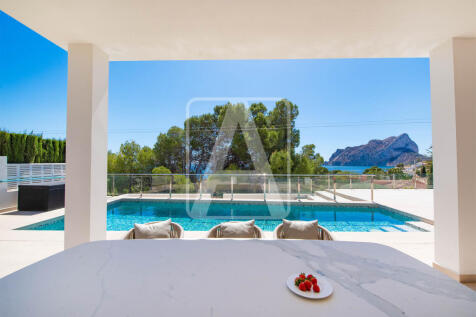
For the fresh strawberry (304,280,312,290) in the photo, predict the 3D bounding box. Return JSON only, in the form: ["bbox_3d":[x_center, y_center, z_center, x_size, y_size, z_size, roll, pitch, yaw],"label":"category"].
[{"bbox_3d":[0.331,0.594,0.928,0.034,0.034,0.037,0,-1,2],"label":"fresh strawberry"}]

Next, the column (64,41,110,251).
[{"bbox_3d":[-1.931,0.003,2.556,0.297,2.825,0.297,0,-1,2],"label":"column"}]

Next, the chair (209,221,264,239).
[{"bbox_3d":[-0.030,1.011,1.732,0.570,0.770,0.580,0,-1,2],"label":"chair"}]

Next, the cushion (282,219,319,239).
[{"bbox_3d":[0.595,0.765,1.902,0.360,0.350,0.140,0,-16,2],"label":"cushion"}]

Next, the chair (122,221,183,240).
[{"bbox_3d":[-0.785,1.011,1.732,0.570,0.770,0.580,0,-1,2],"label":"chair"}]

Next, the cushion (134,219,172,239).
[{"bbox_3d":[-0.817,0.765,1.902,0.360,0.350,0.140,0,-16,2],"label":"cushion"}]

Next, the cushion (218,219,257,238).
[{"bbox_3d":[-0.005,0.765,1.902,0.360,0.350,0.140,0,-16,2],"label":"cushion"}]

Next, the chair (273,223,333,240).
[{"bbox_3d":[0.585,1.005,1.699,0.570,0.780,0.580,0,-2,5],"label":"chair"}]

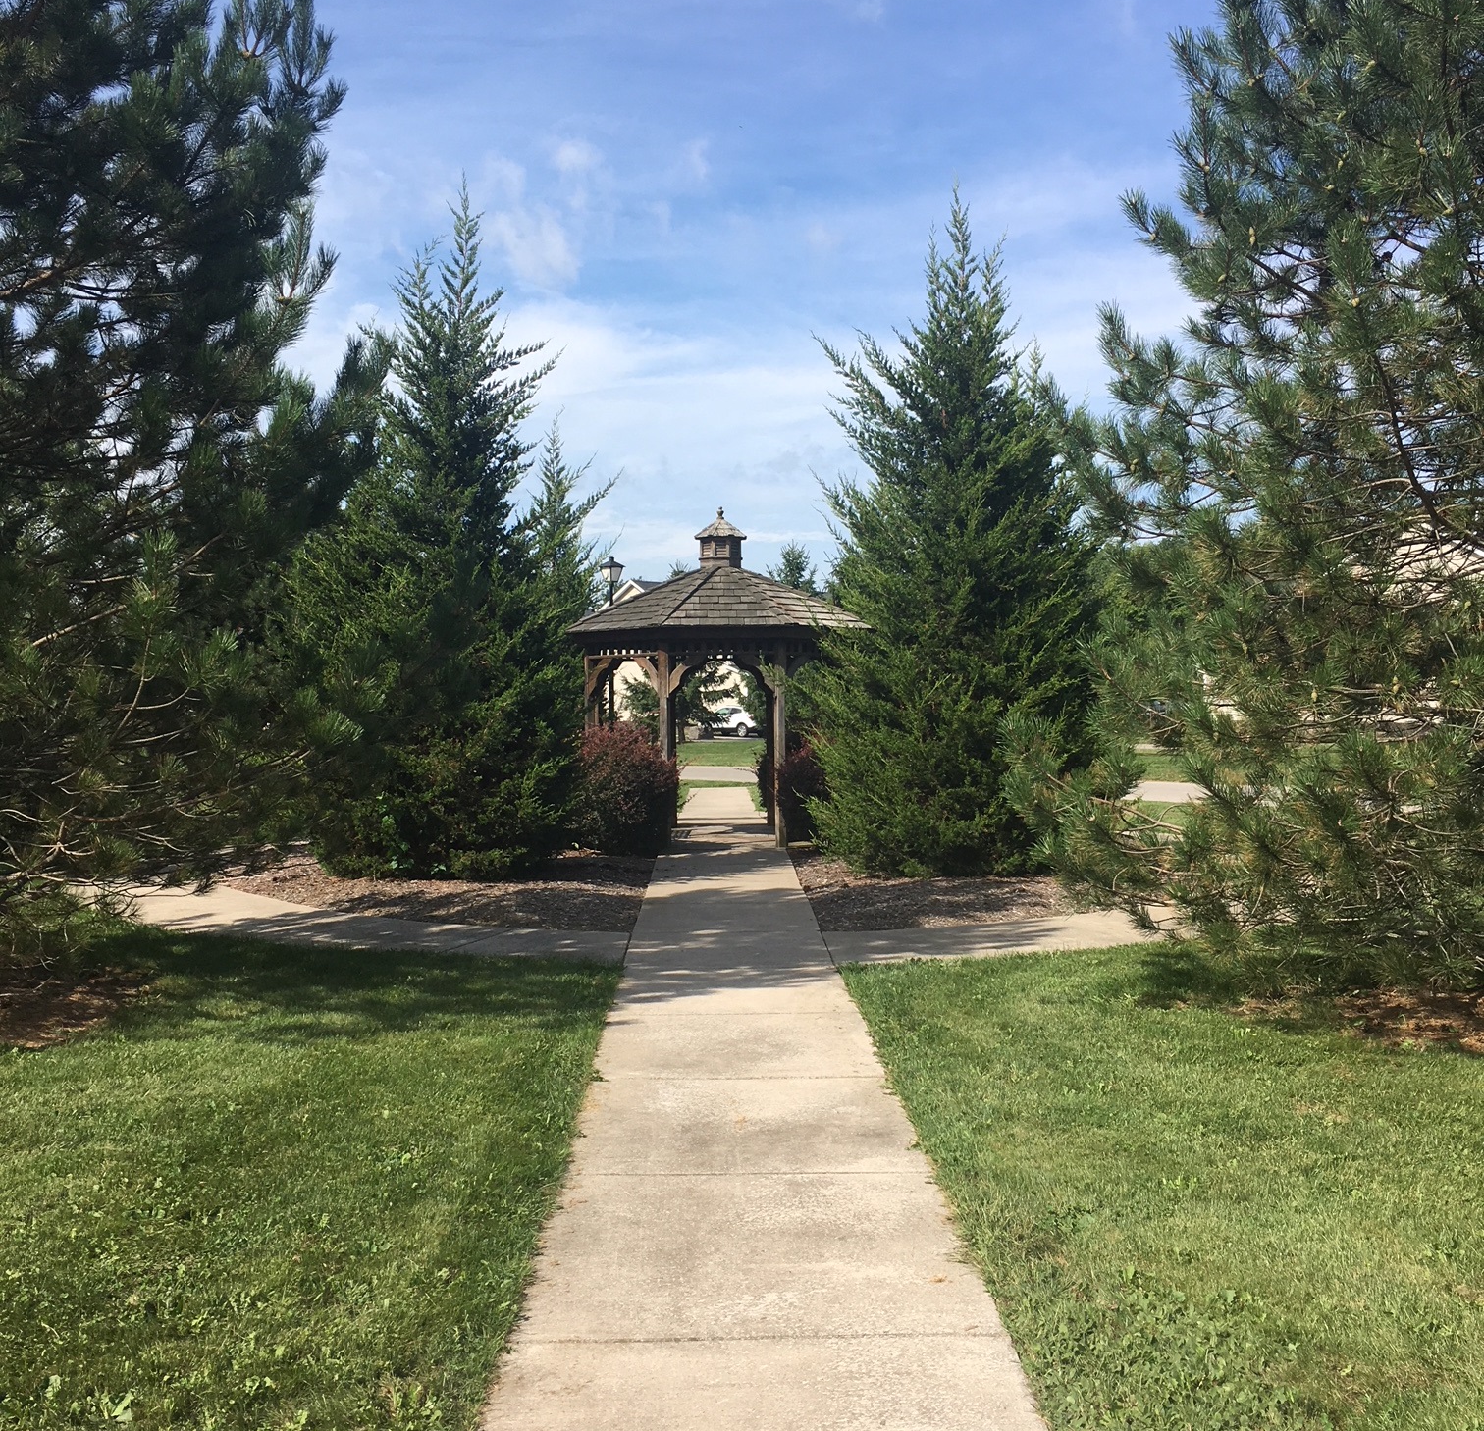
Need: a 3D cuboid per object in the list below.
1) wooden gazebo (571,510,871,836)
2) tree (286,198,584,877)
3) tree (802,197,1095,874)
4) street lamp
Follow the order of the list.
[{"bbox_3d":[-0.215,-0.455,17.300,3.080,3.420,3.080,0,1,-1],"label":"wooden gazebo"},{"bbox_3d":[-2.740,-1.690,14.750,2.750,6.000,2.700,0,1,-1],"label":"tree"},{"bbox_3d":[1.850,-1.690,14.800,2.700,6.000,2.700,0,1,-1],"label":"tree"},{"bbox_3d":[-2.210,-0.520,28.000,0.400,4.300,0.400,0,1,-1],"label":"street lamp"}]

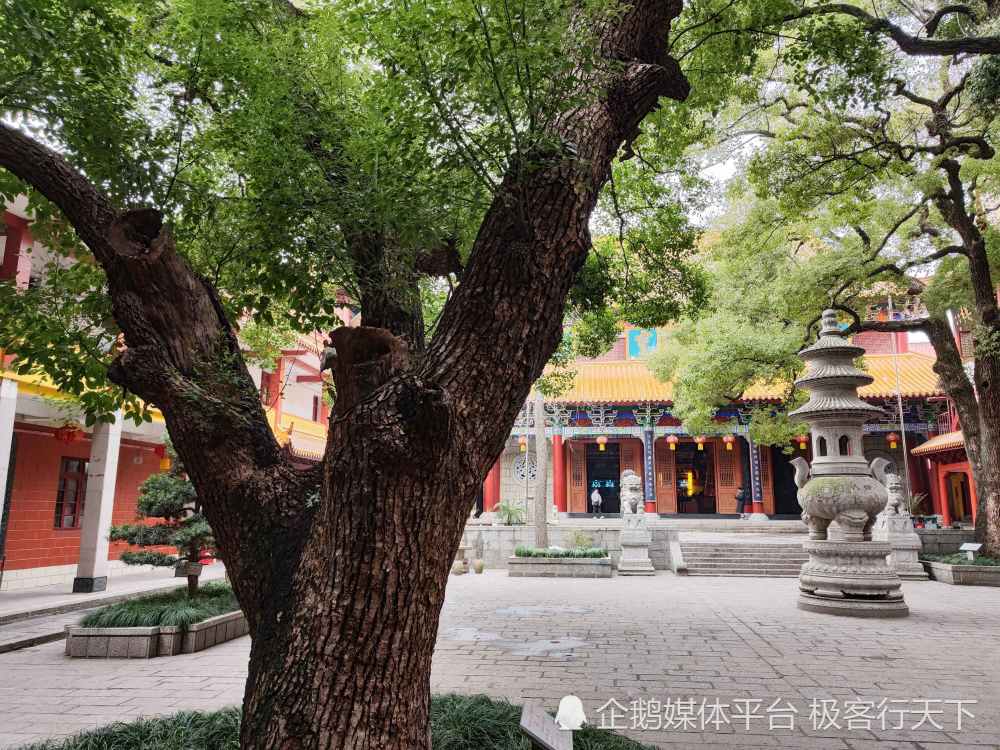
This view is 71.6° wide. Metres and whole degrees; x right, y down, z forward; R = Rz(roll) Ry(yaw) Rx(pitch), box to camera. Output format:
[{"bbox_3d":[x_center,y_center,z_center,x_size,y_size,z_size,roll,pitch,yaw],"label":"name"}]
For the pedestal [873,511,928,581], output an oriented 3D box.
[{"bbox_3d":[11.613,5.052,20.370,1.080,1.756,1.350,-1,-11,9],"label":"pedestal"}]

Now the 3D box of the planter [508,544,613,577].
[{"bbox_3d":[1.870,5.624,20.796,2.912,0.690,2.050,-1,-11,9],"label":"planter"}]

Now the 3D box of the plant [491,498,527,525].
[{"bbox_3d":[0.328,4.756,23.948,1.080,0.966,1.050,-1,-11,9],"label":"plant"}]

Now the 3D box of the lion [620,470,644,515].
[{"bbox_3d":[4.198,3.717,21.946,0.771,1.378,1.000,0,-11,1],"label":"lion"}]

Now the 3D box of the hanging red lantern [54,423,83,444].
[{"bbox_3d":[-8.515,1.164,13.681,0.470,0.420,0.470,-1,-11,9],"label":"hanging red lantern"}]

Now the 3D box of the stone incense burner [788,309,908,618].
[{"bbox_3d":[6.928,1.611,14.199,1.946,6.159,1.946,-1,-11,9],"label":"stone incense burner"}]

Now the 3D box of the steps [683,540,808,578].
[{"bbox_3d":[7.983,5.572,20.807,4.786,0.860,1.580,-1,-11,9],"label":"steps"}]

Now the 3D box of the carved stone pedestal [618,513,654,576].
[{"bbox_3d":[4.212,5.257,21.649,1.080,1.756,1.350,-1,-11,9],"label":"carved stone pedestal"}]

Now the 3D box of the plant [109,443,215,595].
[{"bbox_3d":[-5.761,2.524,12.381,2.200,2.713,1.900,5,-12,-24],"label":"plant"}]

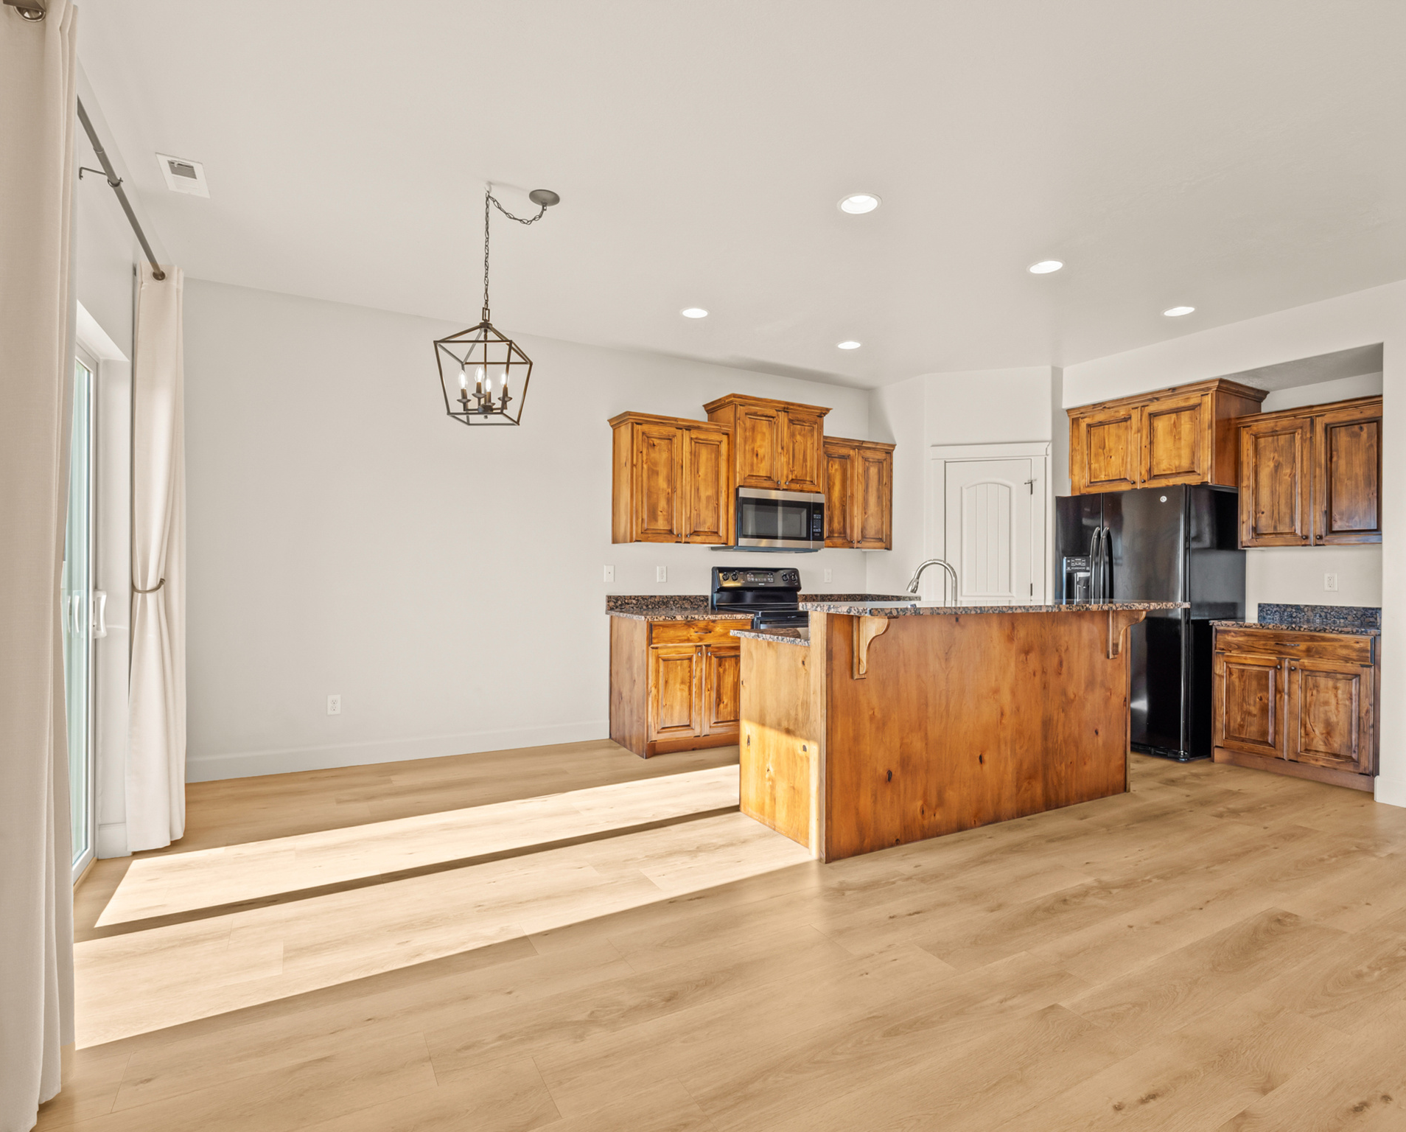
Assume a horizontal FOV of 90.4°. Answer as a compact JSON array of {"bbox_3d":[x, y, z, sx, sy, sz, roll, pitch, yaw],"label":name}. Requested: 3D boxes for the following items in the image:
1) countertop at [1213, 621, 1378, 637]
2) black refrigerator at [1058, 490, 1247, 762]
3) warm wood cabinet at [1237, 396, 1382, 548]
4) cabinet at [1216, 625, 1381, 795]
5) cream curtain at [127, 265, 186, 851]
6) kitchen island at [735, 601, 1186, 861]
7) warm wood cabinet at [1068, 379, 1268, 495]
[{"bbox_3d":[3.675,0.363,4.196,0.652,0.035,0.823,1,-1,-29],"label":"countertop"},{"bbox_3d":[3.142,0.364,4.955,0.805,1.745,0.905,1,-1,-29],"label":"black refrigerator"},{"bbox_3d":[3.811,-0.531,4.272,0.358,0.839,0.817,1,-1,-29],"label":"warm wood cabinet"},{"bbox_3d":[3.682,0.805,4.205,0.623,0.858,0.787,1,-1,-29],"label":"cabinet"},{"bbox_3d":[-2.343,-0.027,3.015,0.165,2.403,0.305,1,-1,-29],"label":"cream curtain"},{"bbox_3d":[1.299,0.691,3.489,2.166,1.043,1.018,1,-1,-29],"label":"kitchen island"},{"bbox_3d":[3.238,-0.843,4.914,0.676,0.627,1.034,1,-1,-29],"label":"warm wood cabinet"}]

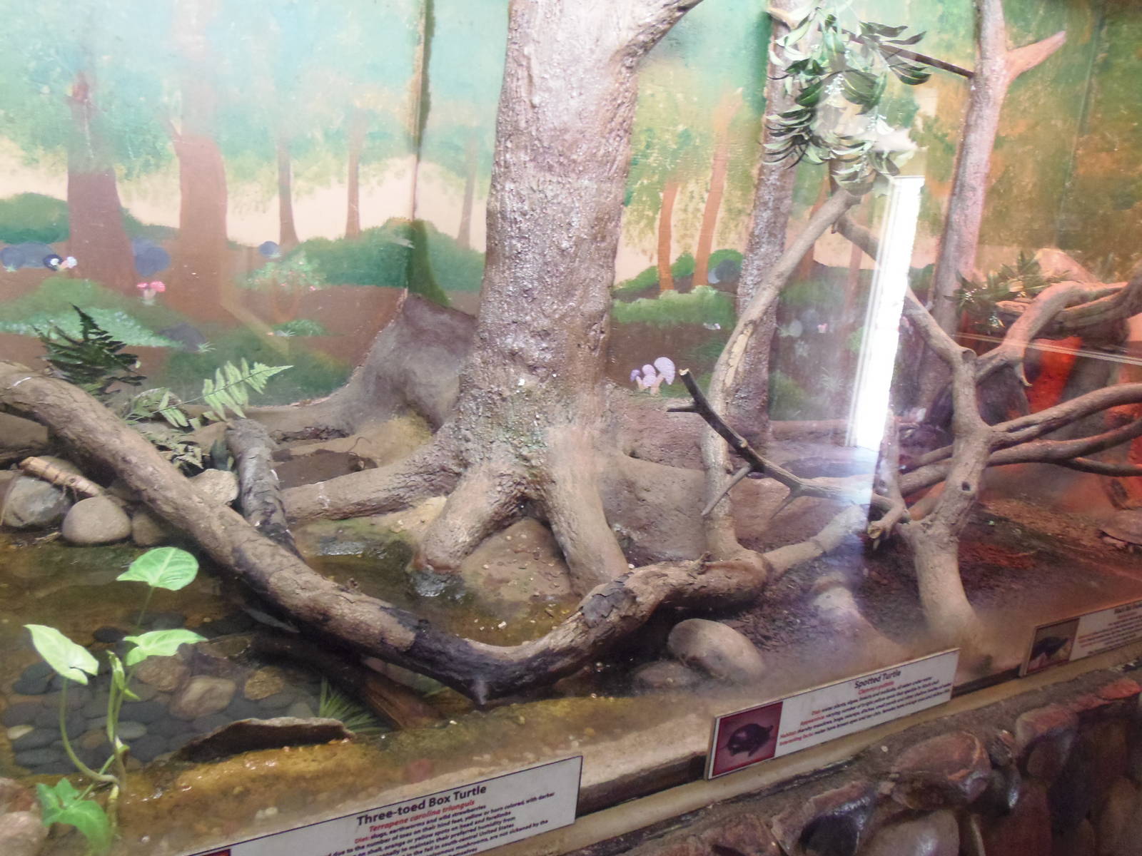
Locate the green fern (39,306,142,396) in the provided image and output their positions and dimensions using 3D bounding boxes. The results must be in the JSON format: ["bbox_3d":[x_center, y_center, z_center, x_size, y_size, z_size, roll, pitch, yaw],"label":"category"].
[{"bbox_3d":[-0.983,-0.149,1.620,0.200,0.190,0.170,-2,14,-31],"label":"green fern"}]

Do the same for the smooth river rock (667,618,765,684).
[{"bbox_3d":[0.211,0.325,1.150,0.145,0.085,0.105,11,13,27],"label":"smooth river rock"}]

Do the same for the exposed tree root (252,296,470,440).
[{"bbox_3d":[-0.509,-0.148,1.950,0.540,0.330,0.270,-2,14,-31],"label":"exposed tree root"}]

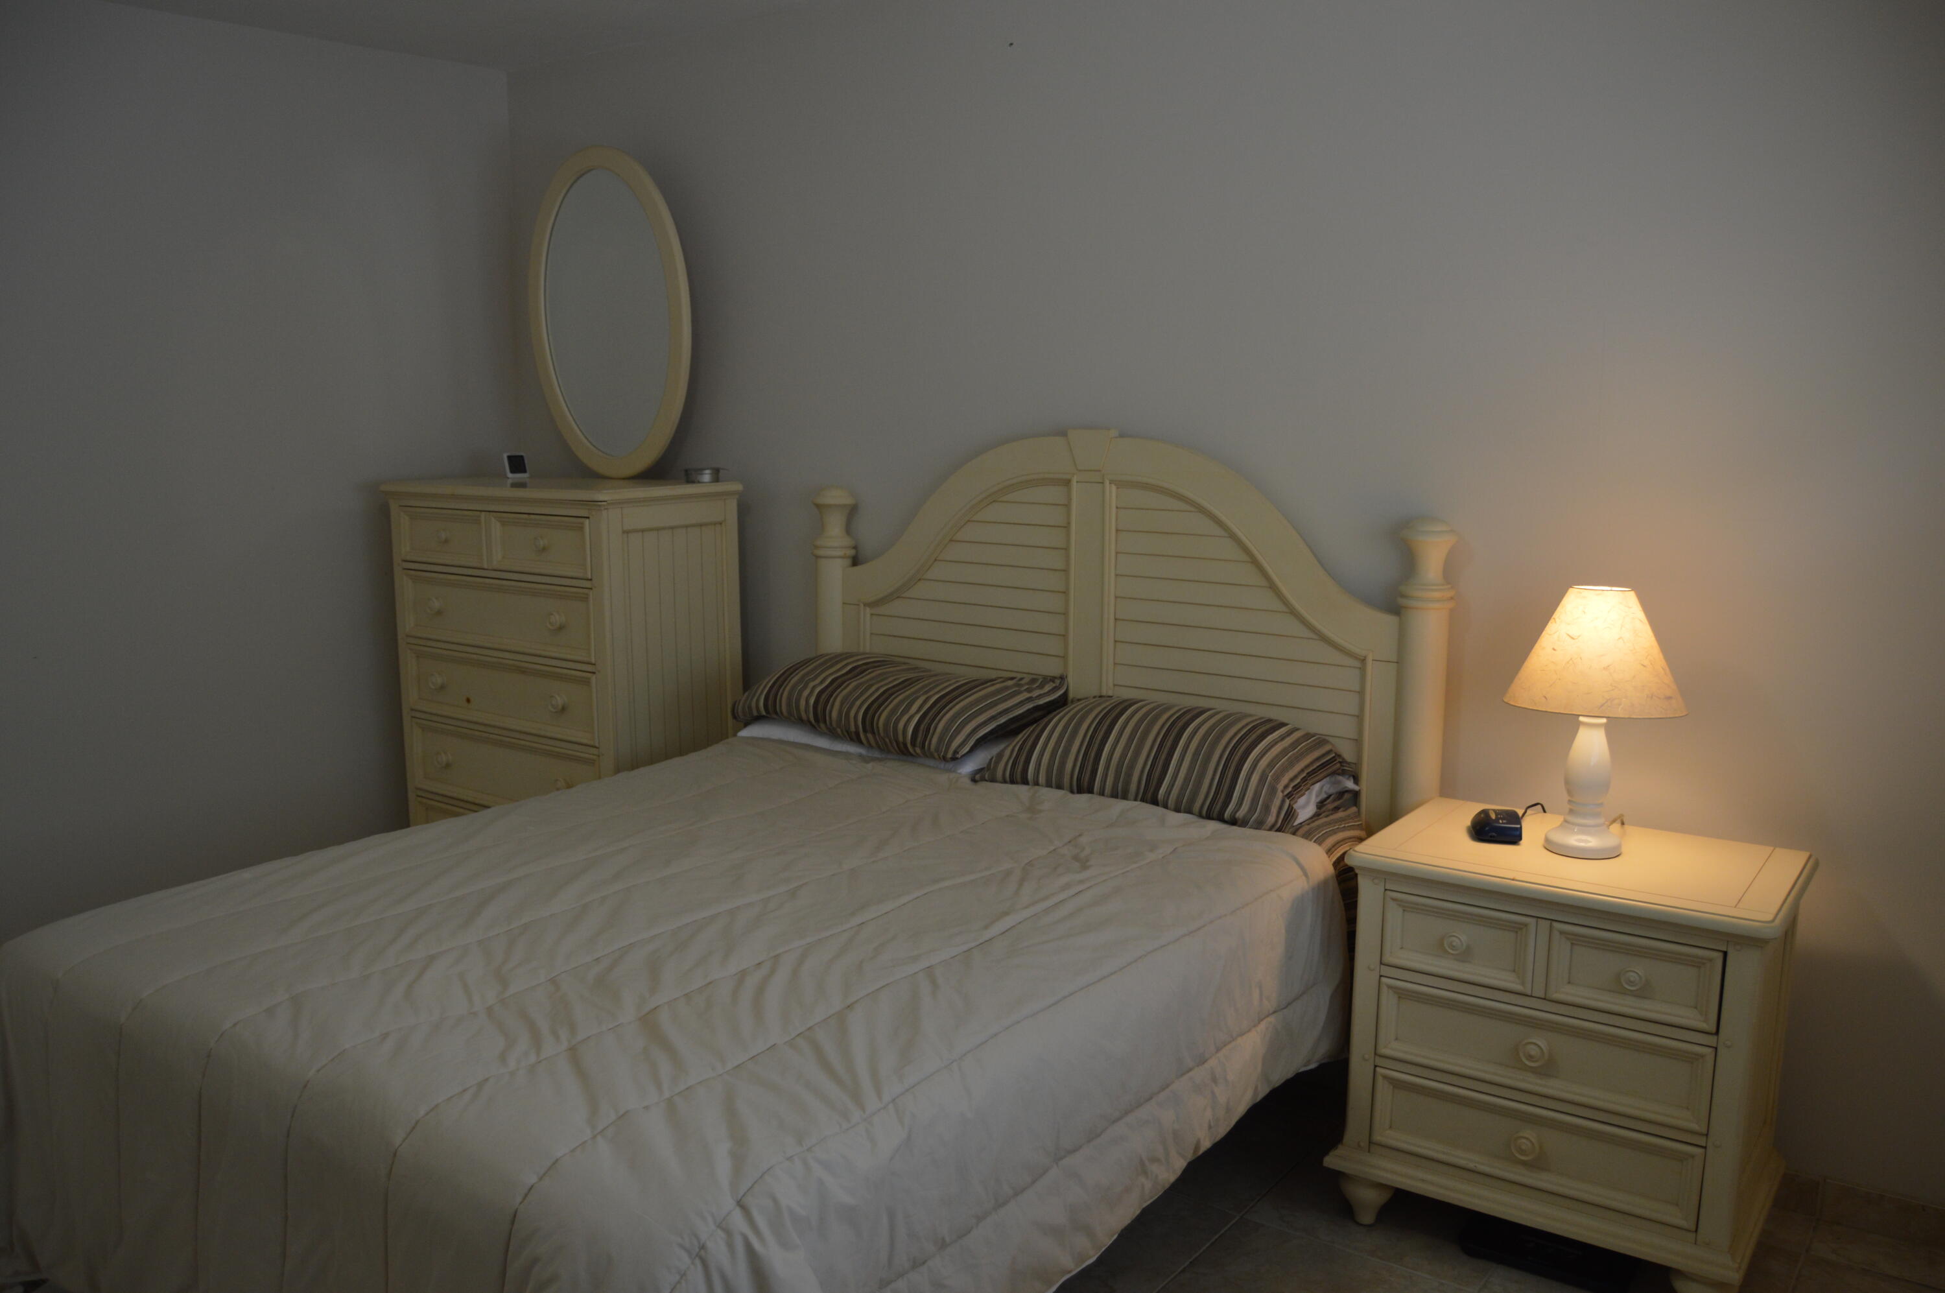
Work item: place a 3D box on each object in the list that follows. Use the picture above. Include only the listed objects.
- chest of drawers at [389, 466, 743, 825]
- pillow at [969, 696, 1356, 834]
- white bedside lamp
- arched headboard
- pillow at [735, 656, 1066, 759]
[{"bbox_3d":[-1.234,0.158,4.424,1.050,1.283,0.490,6,11,36],"label":"chest of drawers"},{"bbox_3d":[0.404,0.231,3.094,0.730,0.165,0.430,7,18,38],"label":"pillow"},{"bbox_3d":[1.110,0.127,2.609,0.310,0.475,0.310,7,11,38],"label":"white bedside lamp"},{"bbox_3d":[0.270,0.212,3.505,1.750,1.453,0.115,7,11,38],"label":"arched headboard"},{"bbox_3d":[-0.196,0.124,3.540,0.720,0.150,0.420,7,24,38],"label":"pillow"}]

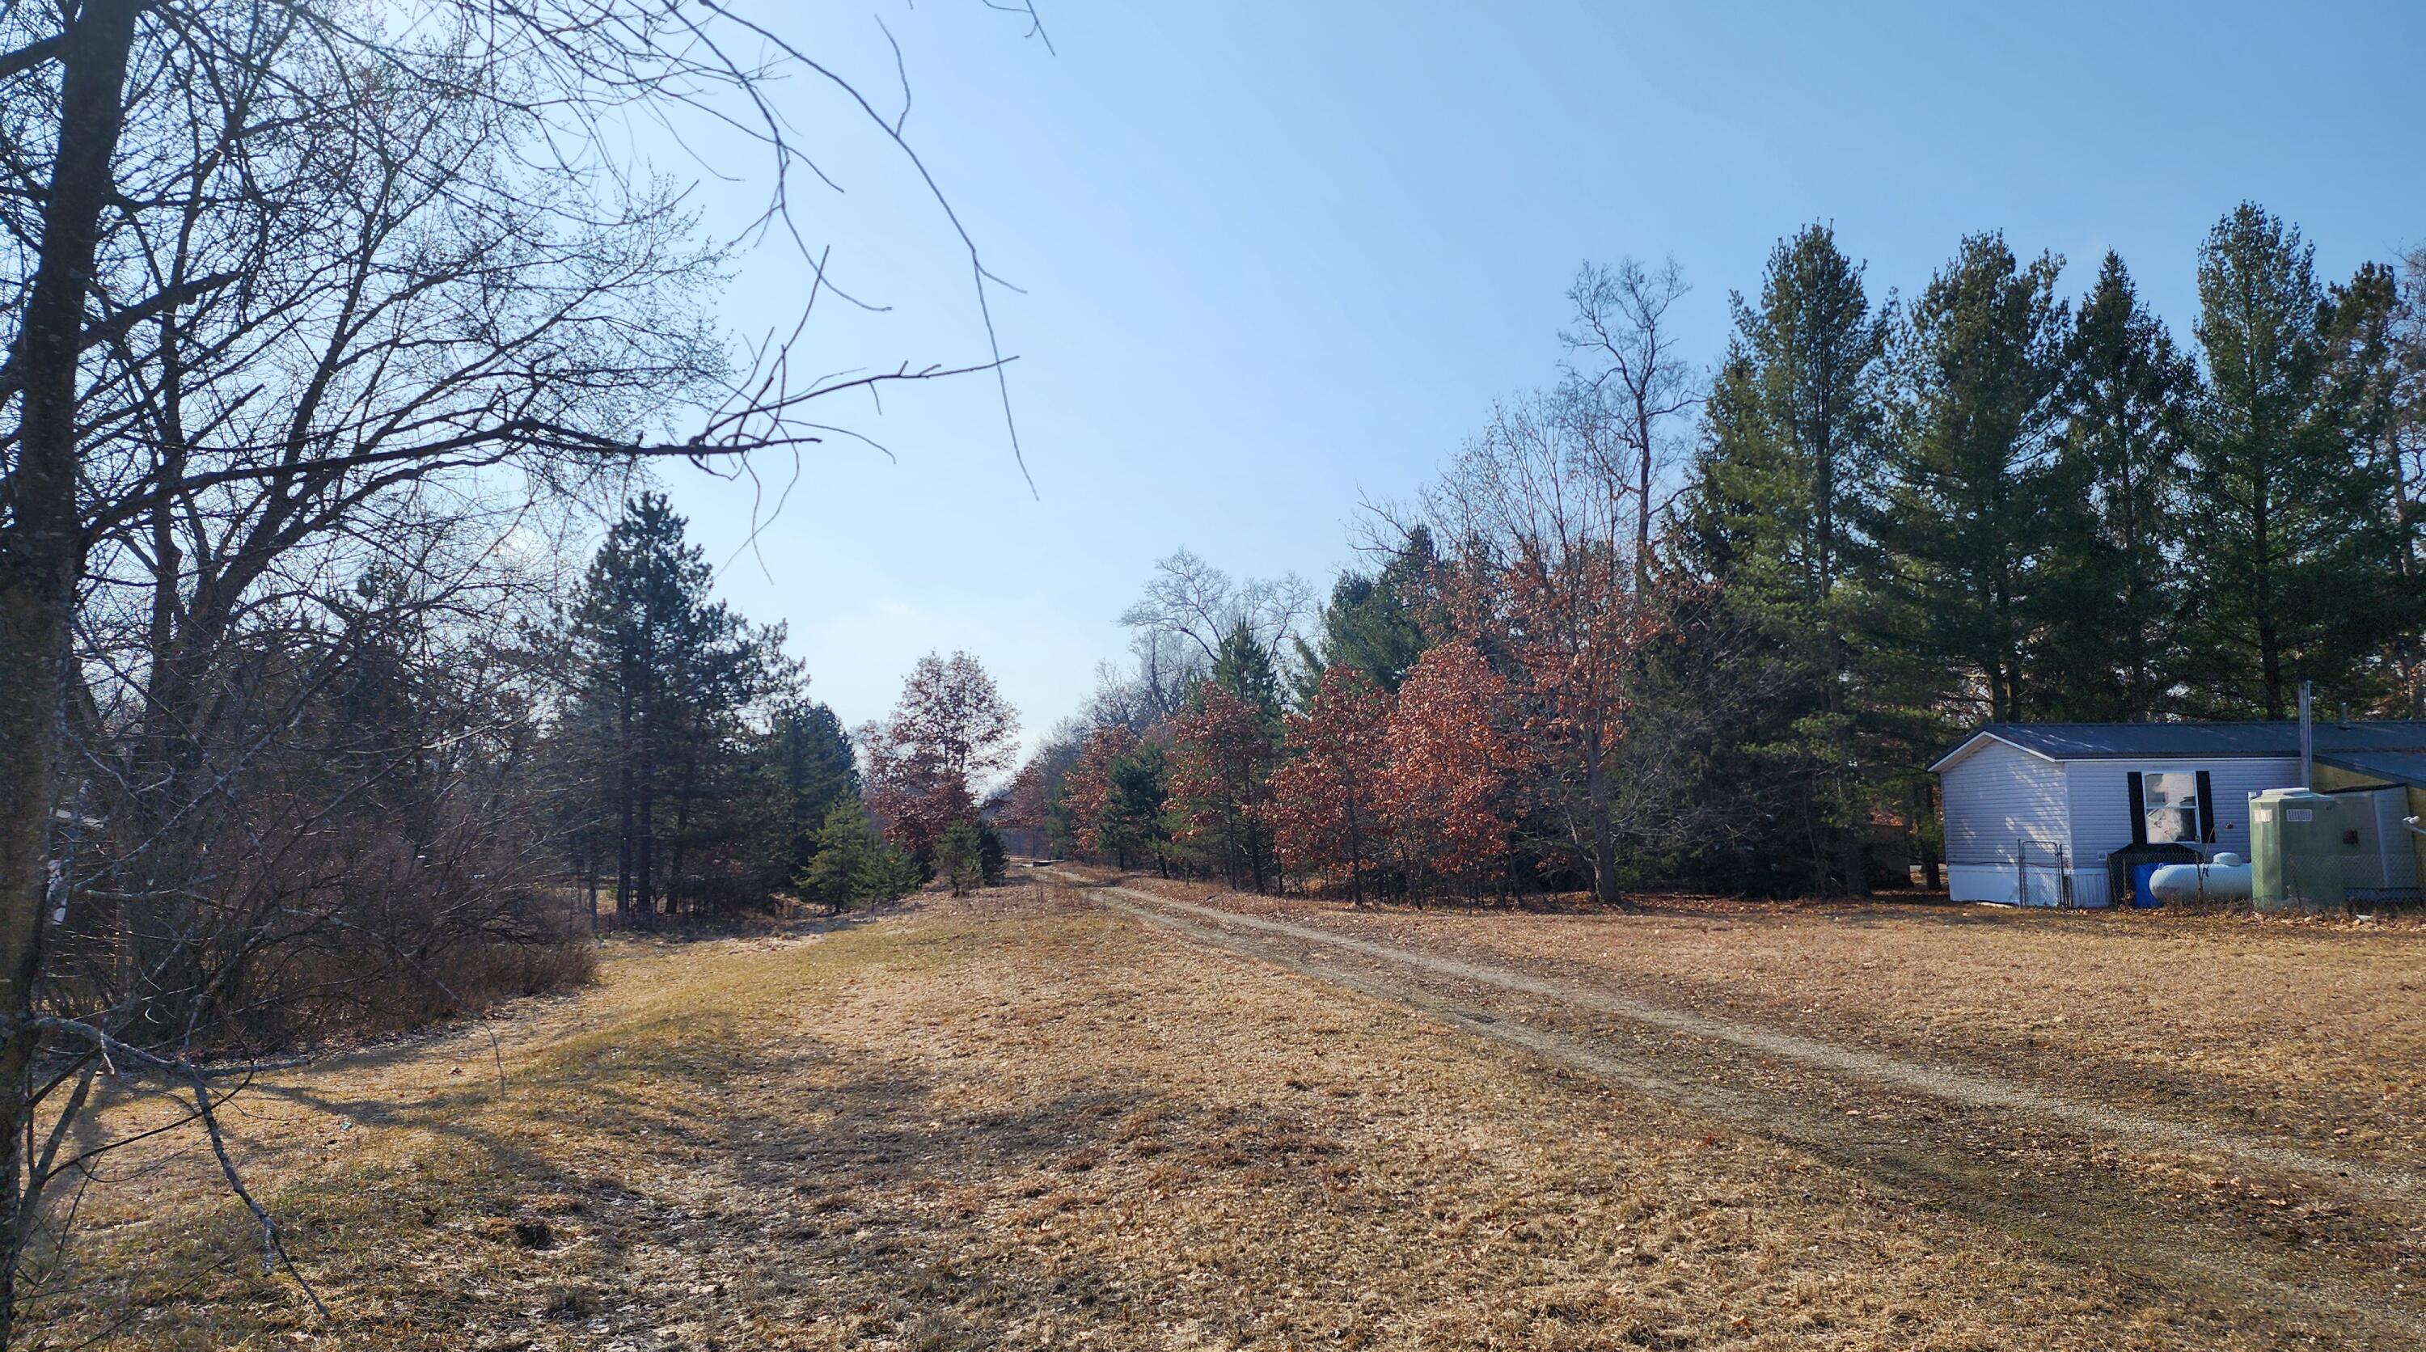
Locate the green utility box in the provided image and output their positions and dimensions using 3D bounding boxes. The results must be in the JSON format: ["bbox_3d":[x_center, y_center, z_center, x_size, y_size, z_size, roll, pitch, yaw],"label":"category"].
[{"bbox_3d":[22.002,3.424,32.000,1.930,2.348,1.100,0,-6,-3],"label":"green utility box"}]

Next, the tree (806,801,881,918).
[{"bbox_3d":[-11.036,5.372,48.000,2.200,3.450,2.200,0,-6,-3],"label":"tree"}]

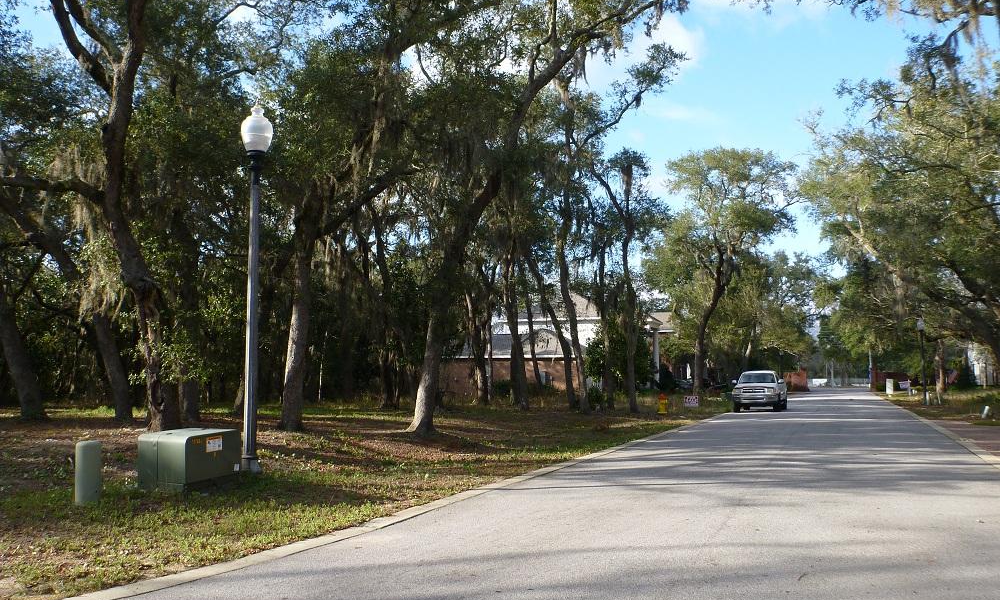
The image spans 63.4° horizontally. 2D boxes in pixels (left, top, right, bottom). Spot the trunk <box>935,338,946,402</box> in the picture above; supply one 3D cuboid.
[{"bbox_3d":[27.390,4.314,50.297,0.600,3.963,0.550,-3,-6,28],"label":"trunk"}]

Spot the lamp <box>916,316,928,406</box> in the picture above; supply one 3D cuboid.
[{"bbox_3d":[23.591,3.365,45.167,0.470,5.010,0.450,-3,-6,27],"label":"lamp"}]

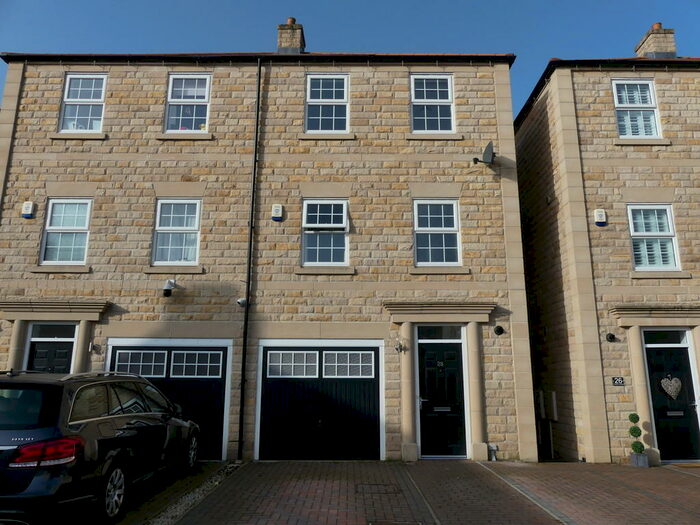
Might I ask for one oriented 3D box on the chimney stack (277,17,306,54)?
[{"bbox_3d":[-1.774,-6.775,15.367,0.700,1.570,0.800,0,-13,0],"label":"chimney stack"}]

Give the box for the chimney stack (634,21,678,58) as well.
[{"bbox_3d":[9.220,-6.575,15.254,0.700,1.500,0.770,0,-13,0],"label":"chimney stack"}]

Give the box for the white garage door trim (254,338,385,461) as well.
[{"bbox_3d":[-0.515,2.446,9.088,2.290,2.100,0.100,0,-13,0],"label":"white garage door trim"}]

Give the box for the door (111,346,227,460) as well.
[{"bbox_3d":[-3.305,2.509,9.091,2.130,1.970,0.060,0,-13,0],"label":"door"}]

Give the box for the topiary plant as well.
[{"bbox_3d":[4.835,2.879,8.497,0.215,0.660,0.215,0,-13,0],"label":"topiary plant"}]

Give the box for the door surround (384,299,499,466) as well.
[{"bbox_3d":[1.610,2.078,8.861,2.030,2.700,0.300,0,-13,0],"label":"door surround"}]

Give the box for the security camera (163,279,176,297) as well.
[{"bbox_3d":[-3.297,0.473,9.241,0.155,0.310,0.290,0,-13,0],"label":"security camera"}]

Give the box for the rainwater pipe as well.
[{"bbox_3d":[-1.857,-0.407,9.511,0.075,7.800,0.085,0,-13,0],"label":"rainwater pipe"}]

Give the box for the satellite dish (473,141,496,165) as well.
[{"bbox_3d":[2.575,-2.077,9.643,0.430,0.470,0.460,4,-13,-17],"label":"satellite dish"}]

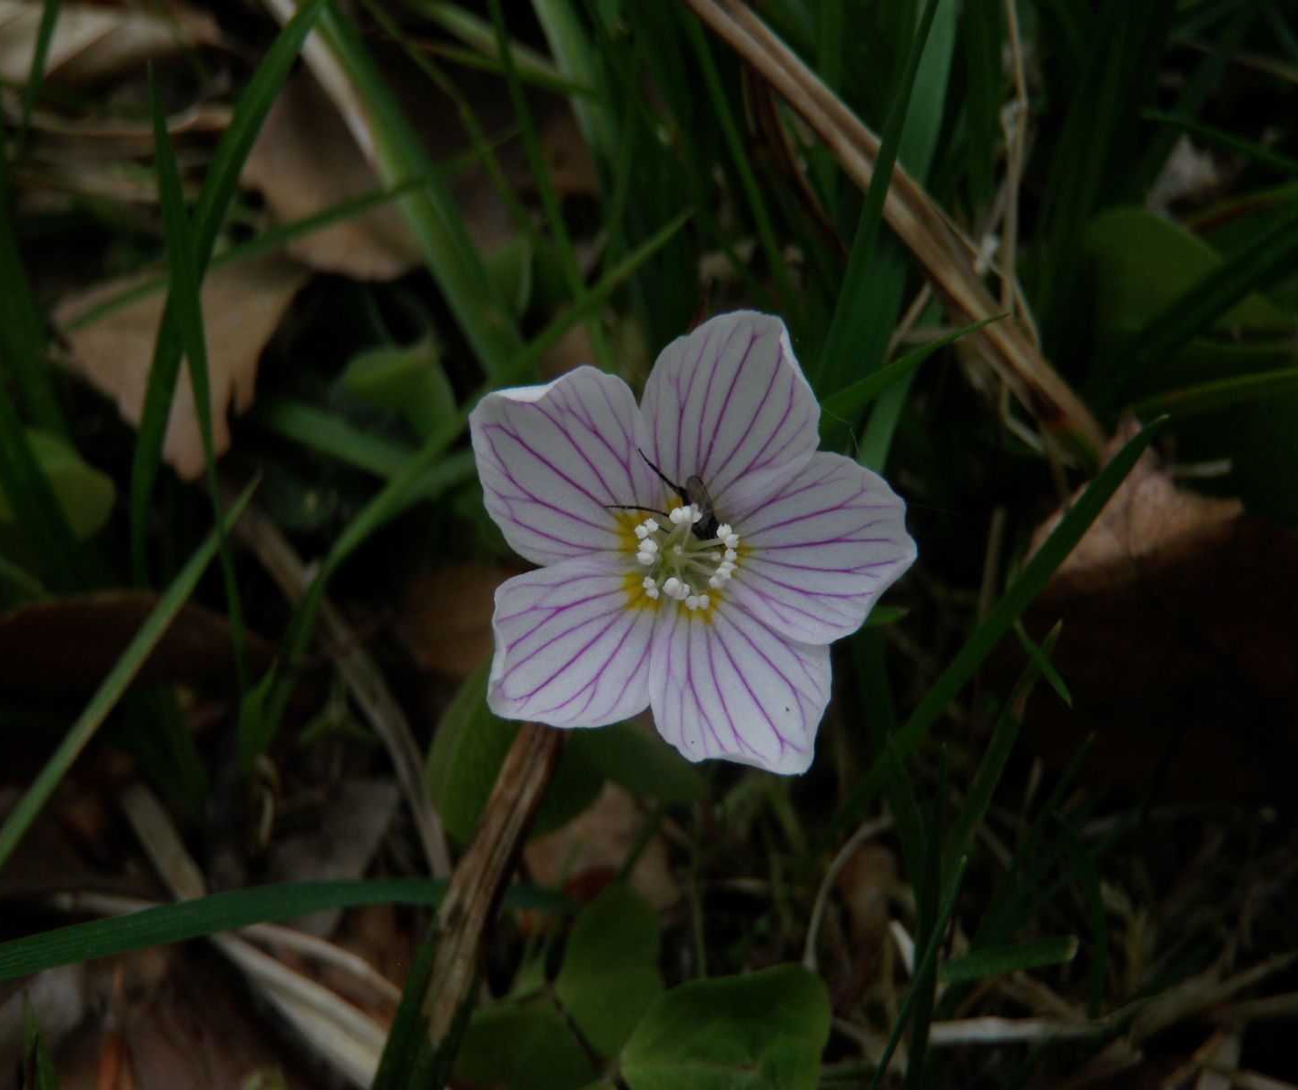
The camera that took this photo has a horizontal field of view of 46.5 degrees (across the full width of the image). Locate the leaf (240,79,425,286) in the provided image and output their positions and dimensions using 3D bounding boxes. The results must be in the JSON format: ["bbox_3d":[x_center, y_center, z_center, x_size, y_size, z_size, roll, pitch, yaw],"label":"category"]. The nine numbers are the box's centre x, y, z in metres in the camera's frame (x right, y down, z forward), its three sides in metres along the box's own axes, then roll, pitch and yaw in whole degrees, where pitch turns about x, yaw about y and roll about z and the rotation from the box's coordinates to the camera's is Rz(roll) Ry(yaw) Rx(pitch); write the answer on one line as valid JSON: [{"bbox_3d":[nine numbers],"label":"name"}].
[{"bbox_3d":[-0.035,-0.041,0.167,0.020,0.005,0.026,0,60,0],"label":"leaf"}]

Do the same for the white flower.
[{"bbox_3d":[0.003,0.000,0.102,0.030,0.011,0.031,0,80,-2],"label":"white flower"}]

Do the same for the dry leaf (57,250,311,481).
[{"bbox_3d":[-0.046,-0.018,0.150,0.025,0.005,0.026,0,60,0],"label":"dry leaf"}]

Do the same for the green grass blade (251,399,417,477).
[{"bbox_3d":[-0.031,-0.010,0.147,0.018,0.003,0.004,16,51,14],"label":"green grass blade"}]

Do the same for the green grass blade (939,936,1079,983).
[{"bbox_3d":[0.028,0.032,0.117,0.011,0.002,0.003,-10,49,-8],"label":"green grass blade"}]

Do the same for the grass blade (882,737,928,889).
[{"bbox_3d":[0.019,0.020,0.114,0.003,0.012,0.002,-12,16,4],"label":"grass blade"}]

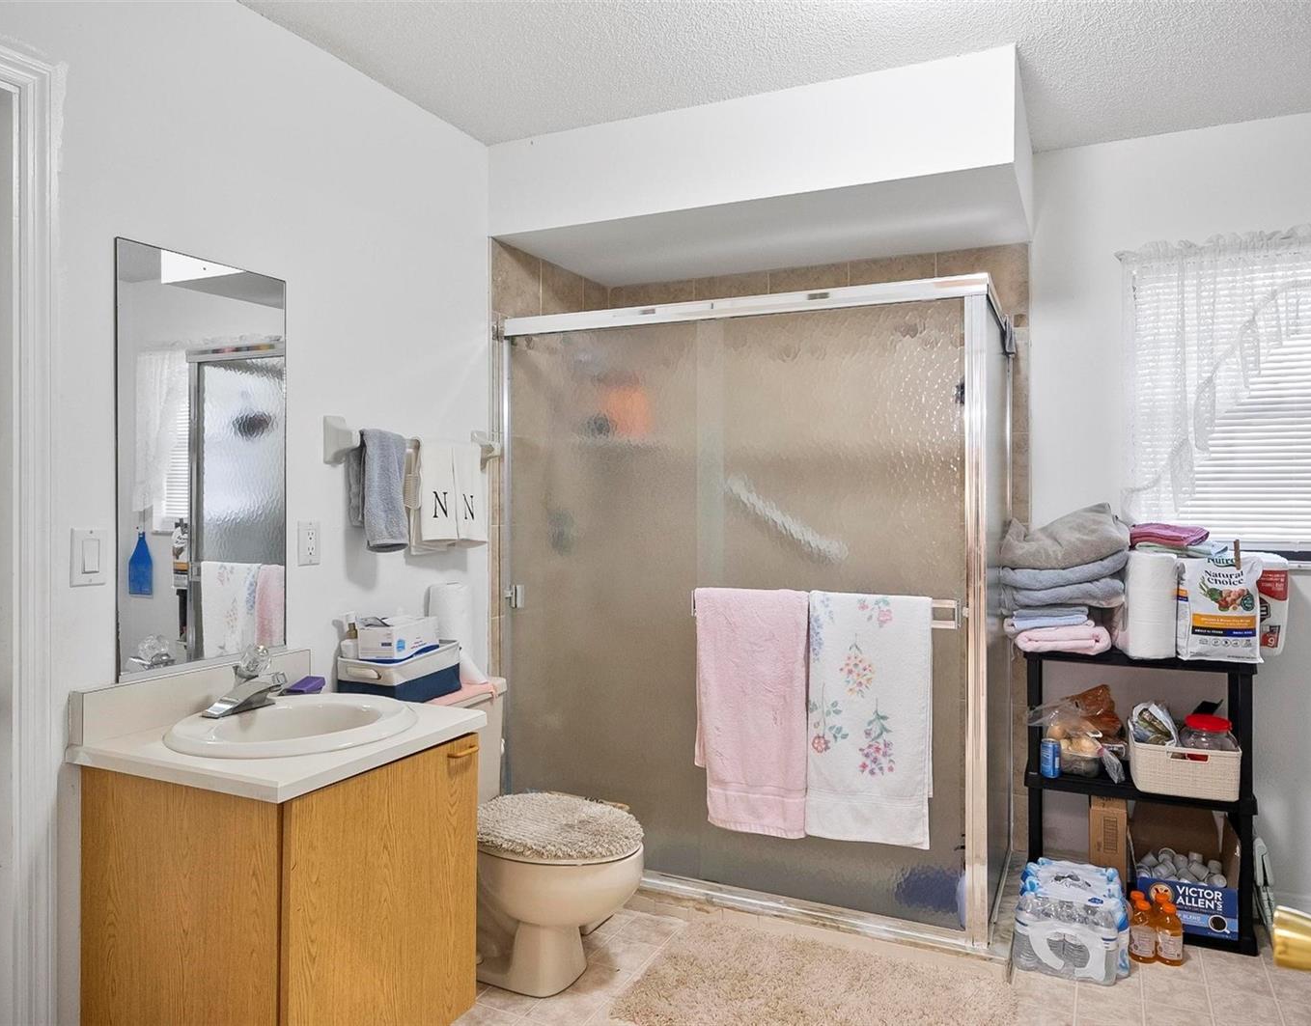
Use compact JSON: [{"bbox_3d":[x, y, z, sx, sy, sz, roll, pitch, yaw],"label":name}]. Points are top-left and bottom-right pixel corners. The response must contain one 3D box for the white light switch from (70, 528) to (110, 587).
[{"bbox_3d":[-1.131,0.088,1.716,0.012,0.115,0.071,1,1,25],"label":"white light switch"}]

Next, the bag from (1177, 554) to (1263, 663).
[{"bbox_3d":[1.611,0.273,2.450,0.195,0.290,0.100,0,1,19],"label":"bag"}]

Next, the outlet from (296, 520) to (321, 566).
[{"bbox_3d":[-0.894,0.078,2.223,0.009,0.115,0.071,1,1,25],"label":"outlet"}]

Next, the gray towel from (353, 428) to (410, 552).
[{"bbox_3d":[-0.760,-0.059,2.356,0.095,0.325,0.180,1,1,25],"label":"gray towel"}]

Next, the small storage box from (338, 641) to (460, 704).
[{"bbox_3d":[-0.692,0.434,2.328,0.215,0.120,0.265,1,1,25],"label":"small storage box"}]

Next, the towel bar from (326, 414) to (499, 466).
[{"bbox_3d":[-0.682,-0.199,2.564,0.095,0.127,0.700,1,1,25],"label":"towel bar"}]

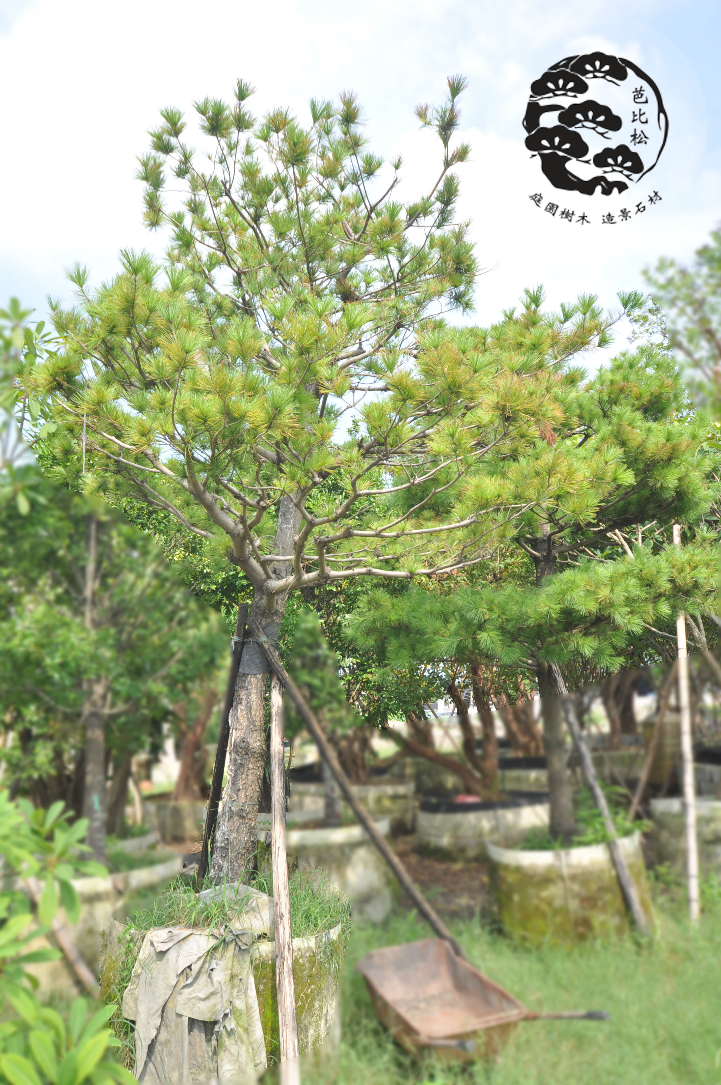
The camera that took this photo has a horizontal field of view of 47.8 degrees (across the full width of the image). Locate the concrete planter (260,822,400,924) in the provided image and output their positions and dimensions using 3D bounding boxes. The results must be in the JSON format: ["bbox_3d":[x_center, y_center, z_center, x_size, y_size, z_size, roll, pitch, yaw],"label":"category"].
[{"bbox_3d":[-0.311,2.420,6.060,1.070,0.580,1.070,-1,-10,0],"label":"concrete planter"}]

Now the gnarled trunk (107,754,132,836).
[{"bbox_3d":[-1.743,1.824,5.876,0.170,0.660,0.170,-1,-10,0],"label":"gnarled trunk"}]

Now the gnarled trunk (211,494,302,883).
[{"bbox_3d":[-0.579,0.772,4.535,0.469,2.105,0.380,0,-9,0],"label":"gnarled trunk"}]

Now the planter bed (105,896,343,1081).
[{"bbox_3d":[-0.618,1.988,3.679,1.060,0.580,1.060,-1,-10,0],"label":"planter bed"}]

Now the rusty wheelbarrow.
[{"bbox_3d":[0.460,2.209,3.790,0.580,0.460,1.250,4,-10,-24],"label":"rusty wheelbarrow"}]

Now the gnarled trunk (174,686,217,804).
[{"bbox_3d":[-1.941,2.352,9.544,0.508,1.309,0.420,0,-9,0],"label":"gnarled trunk"}]

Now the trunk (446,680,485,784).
[{"bbox_3d":[1.159,2.081,8.930,0.428,1.100,0.300,0,-9,0],"label":"trunk"}]

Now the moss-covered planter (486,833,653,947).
[{"bbox_3d":[1.395,2.274,5.449,1.050,0.570,1.050,-1,-10,0],"label":"moss-covered planter"}]

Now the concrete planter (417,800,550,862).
[{"bbox_3d":[1.116,2.531,7.145,1.200,0.470,1.200,-1,-10,0],"label":"concrete planter"}]

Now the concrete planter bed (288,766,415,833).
[{"bbox_3d":[-0.076,3.087,9.524,1.480,0.620,1.450,0,-9,0],"label":"concrete planter bed"}]

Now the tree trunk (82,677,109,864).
[{"bbox_3d":[-1.628,1.392,5.010,0.150,1.110,0.150,-1,-10,0],"label":"tree trunk"}]

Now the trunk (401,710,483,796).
[{"bbox_3d":[0.886,2.288,8.845,0.895,0.915,0.400,0,-9,0],"label":"trunk"}]

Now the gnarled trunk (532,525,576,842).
[{"bbox_3d":[1.317,0.928,5.570,0.200,2.140,0.200,-1,-10,0],"label":"gnarled trunk"}]

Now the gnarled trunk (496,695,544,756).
[{"bbox_3d":[2.389,2.782,12.210,0.739,1.001,0.500,0,-9,0],"label":"gnarled trunk"}]

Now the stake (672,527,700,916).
[{"bbox_3d":[2.263,1.213,5.646,0.080,2.730,0.080,1,-9,0],"label":"stake"}]

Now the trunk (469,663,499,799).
[{"bbox_3d":[1.360,2.055,8.934,0.326,1.401,0.280,0,-9,0],"label":"trunk"}]

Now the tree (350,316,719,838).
[{"bbox_3d":[1.252,0.152,5.709,2.550,3.660,2.400,-1,-10,0],"label":"tree"}]

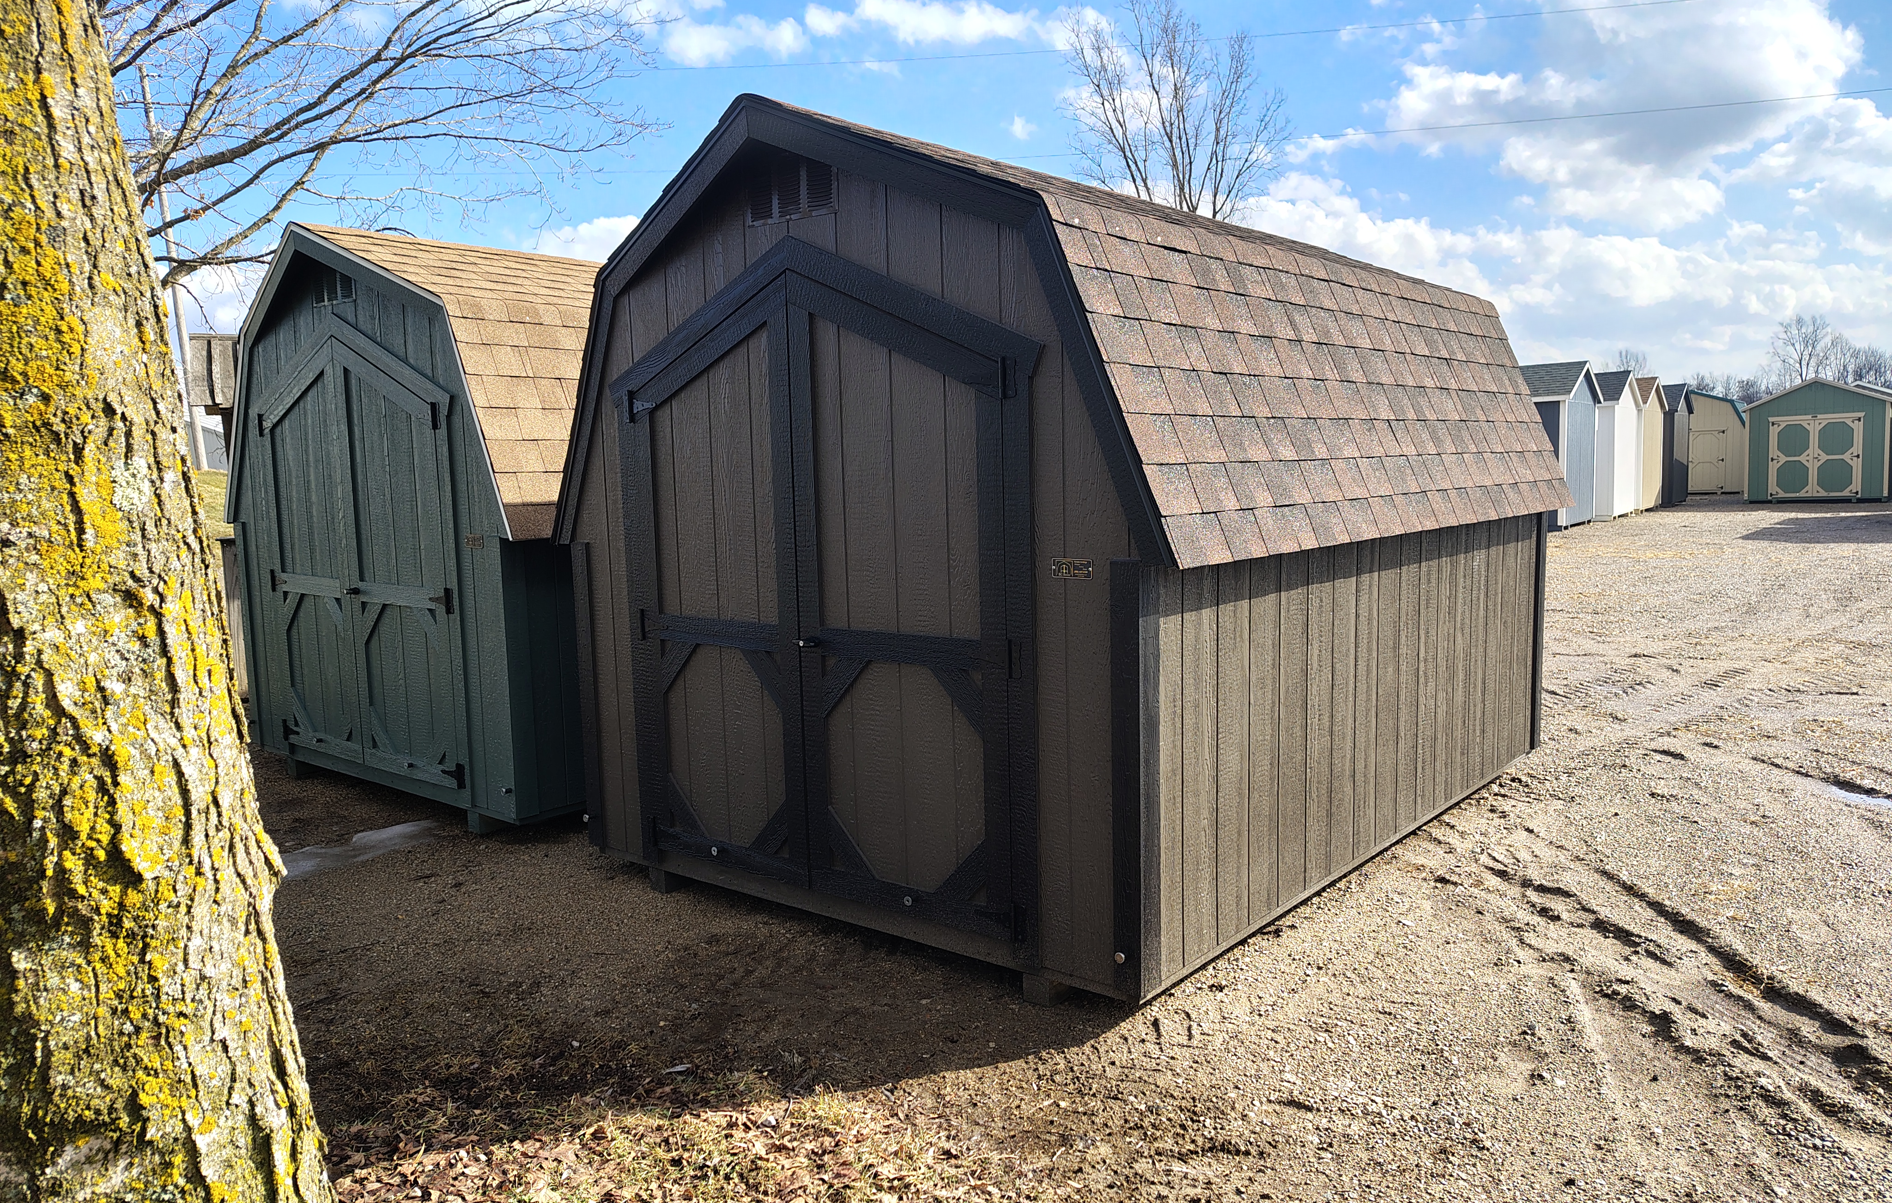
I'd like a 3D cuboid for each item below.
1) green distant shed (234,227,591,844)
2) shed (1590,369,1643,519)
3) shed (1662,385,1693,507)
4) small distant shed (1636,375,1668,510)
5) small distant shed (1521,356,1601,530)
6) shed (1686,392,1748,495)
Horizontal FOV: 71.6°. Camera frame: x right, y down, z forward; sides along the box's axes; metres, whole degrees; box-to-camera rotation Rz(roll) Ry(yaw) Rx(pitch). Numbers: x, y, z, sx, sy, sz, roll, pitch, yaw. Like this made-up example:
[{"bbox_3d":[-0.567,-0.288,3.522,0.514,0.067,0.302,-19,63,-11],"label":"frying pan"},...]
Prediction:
[{"bbox_3d":[-1.731,-0.516,7.046,2.617,2.597,3.300,4,9,39],"label":"green distant shed"},{"bbox_3d":[13.967,-3.580,30.685,3.700,3.264,2.546,2,7,38],"label":"shed"},{"bbox_3d":[18.358,-4.246,36.246,3.700,3.207,2.295,2,7,38],"label":"shed"},{"bbox_3d":[15.935,-3.883,33.177,3.700,3.247,2.600,2,7,38],"label":"small distant shed"},{"bbox_3d":[11.406,-3.200,27.440,3.700,3.315,2.834,2,7,38],"label":"small distant shed"},{"bbox_3d":[24.526,-5.177,42.754,3.250,3.373,3.900,2,7,38],"label":"shed"}]

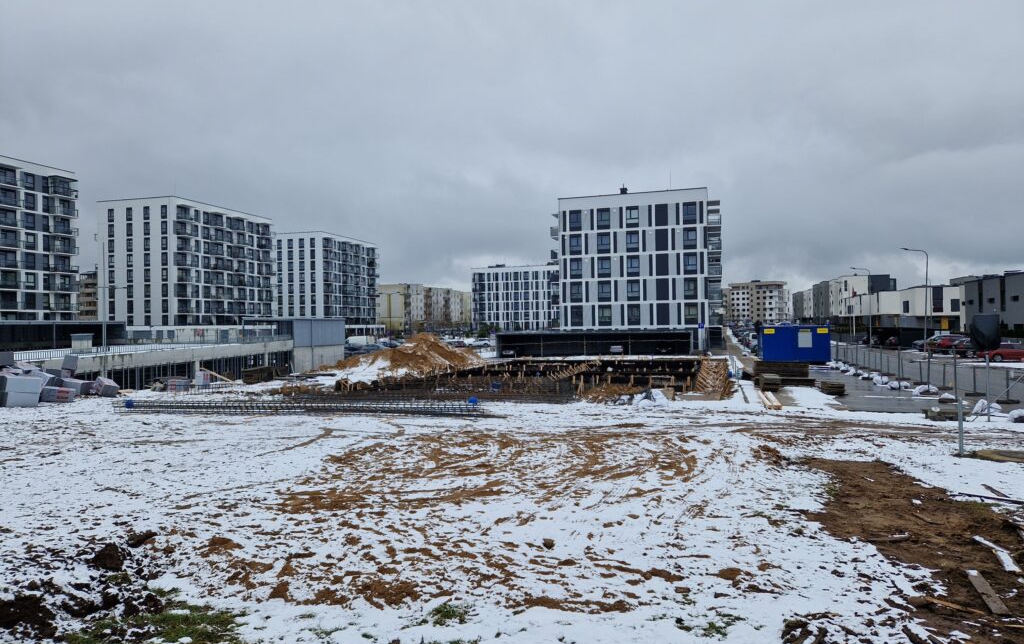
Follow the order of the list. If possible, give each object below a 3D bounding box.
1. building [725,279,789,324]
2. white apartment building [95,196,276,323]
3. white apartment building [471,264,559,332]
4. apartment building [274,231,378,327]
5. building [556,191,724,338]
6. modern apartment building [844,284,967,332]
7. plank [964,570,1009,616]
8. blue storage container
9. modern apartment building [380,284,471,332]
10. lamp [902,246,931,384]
[{"bbox_3d":[129.723,-10.301,359.052,34.000,22.600,16.000,-1,0,21],"label":"building"},{"bbox_3d":[-68.142,-10.578,146.987,19.400,26.400,30.800,-1,-1,17],"label":"white apartment building"},{"bbox_3d":[4.309,-6.698,214.319,29.000,19.800,19.000,-1,-1,17],"label":"white apartment building"},{"bbox_3d":[-54.663,-9.448,197.455,19.000,28.500,31.000,-1,0,16],"label":"apartment building"},{"bbox_3d":[18.993,-6.232,97.022,20.400,18.800,29.000,-1,-1,17],"label":"building"},{"bbox_3d":[56.483,-0.967,97.306,8.500,6.400,35.000,-1,-1,15],"label":"modern apartment building"},{"bbox_3d":[3.409,1.922,4.896,0.105,0.030,0.880,-1,0,23],"label":"plank"},{"bbox_3d":[21.637,1.656,52.244,4.800,2.640,2.400,-1,-1,17],"label":"blue storage container"},{"bbox_3d":[-33.038,-3.930,260.442,11.800,16.400,64.000,-1,0,15],"label":"modern apartment building"},{"bbox_3d":[34.388,-1.557,58.296,2.200,9.300,0.250,-1,0,16],"label":"lamp"}]

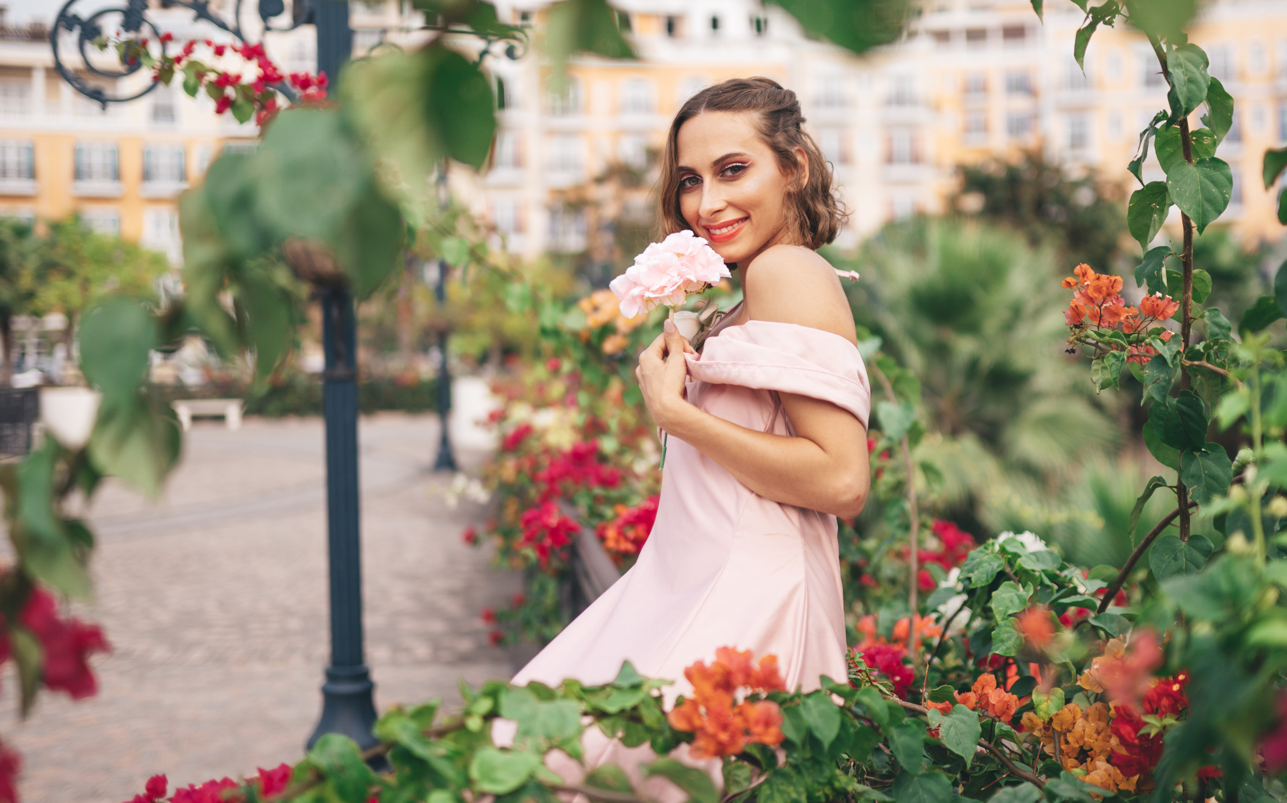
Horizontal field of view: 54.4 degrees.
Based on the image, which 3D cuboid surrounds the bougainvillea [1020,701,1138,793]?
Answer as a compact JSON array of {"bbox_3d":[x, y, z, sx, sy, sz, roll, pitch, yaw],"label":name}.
[{"bbox_3d":[0.522,0.414,1.500,0.138,0.110,0.105,-1,2,0],"label":"bougainvillea"}]

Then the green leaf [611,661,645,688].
[{"bbox_3d":[-0.014,0.258,1.180,0.034,0.030,0.016,0,-18,0],"label":"green leaf"}]

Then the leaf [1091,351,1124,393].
[{"bbox_3d":[0.553,-0.036,1.490,0.042,0.052,0.030,0,3,6],"label":"leaf"}]

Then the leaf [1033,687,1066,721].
[{"bbox_3d":[0.467,0.349,1.440,0.040,0.040,0.011,-1,-6,6],"label":"leaf"}]

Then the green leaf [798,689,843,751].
[{"bbox_3d":[0.175,0.317,1.240,0.043,0.063,0.018,-7,-19,-2],"label":"green leaf"}]

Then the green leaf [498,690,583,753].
[{"bbox_3d":[-0.095,0.293,1.150,0.074,0.060,0.019,-3,-21,-7],"label":"green leaf"}]

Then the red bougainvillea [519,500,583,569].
[{"bbox_3d":[-0.225,0.319,3.000,0.155,0.160,0.140,-1,2,-4],"label":"red bougainvillea"}]

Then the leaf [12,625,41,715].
[{"bbox_3d":[-0.370,0.162,0.750,0.020,0.053,0.022,-5,-4,41],"label":"leaf"}]

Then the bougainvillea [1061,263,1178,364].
[{"bbox_3d":[0.567,-0.105,1.490,0.140,0.120,0.110,0,3,0],"label":"bougainvillea"}]

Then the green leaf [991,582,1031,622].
[{"bbox_3d":[0.440,0.239,1.500,0.051,0.050,0.030,1,3,11],"label":"green leaf"}]

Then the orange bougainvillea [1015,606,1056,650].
[{"bbox_3d":[0.219,0.126,0.700,0.025,0.026,0.024,0,2,17],"label":"orange bougainvillea"}]

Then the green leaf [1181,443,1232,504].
[{"bbox_3d":[0.683,0.090,1.520,0.062,0.076,0.022,0,2,24],"label":"green leaf"}]

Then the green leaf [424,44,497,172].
[{"bbox_3d":[-0.121,-0.196,0.830,0.050,0.080,0.022,-1,2,-8],"label":"green leaf"}]

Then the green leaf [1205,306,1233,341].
[{"bbox_3d":[0.722,-0.098,1.570,0.034,0.046,0.025,-2,-18,-13],"label":"green leaf"}]

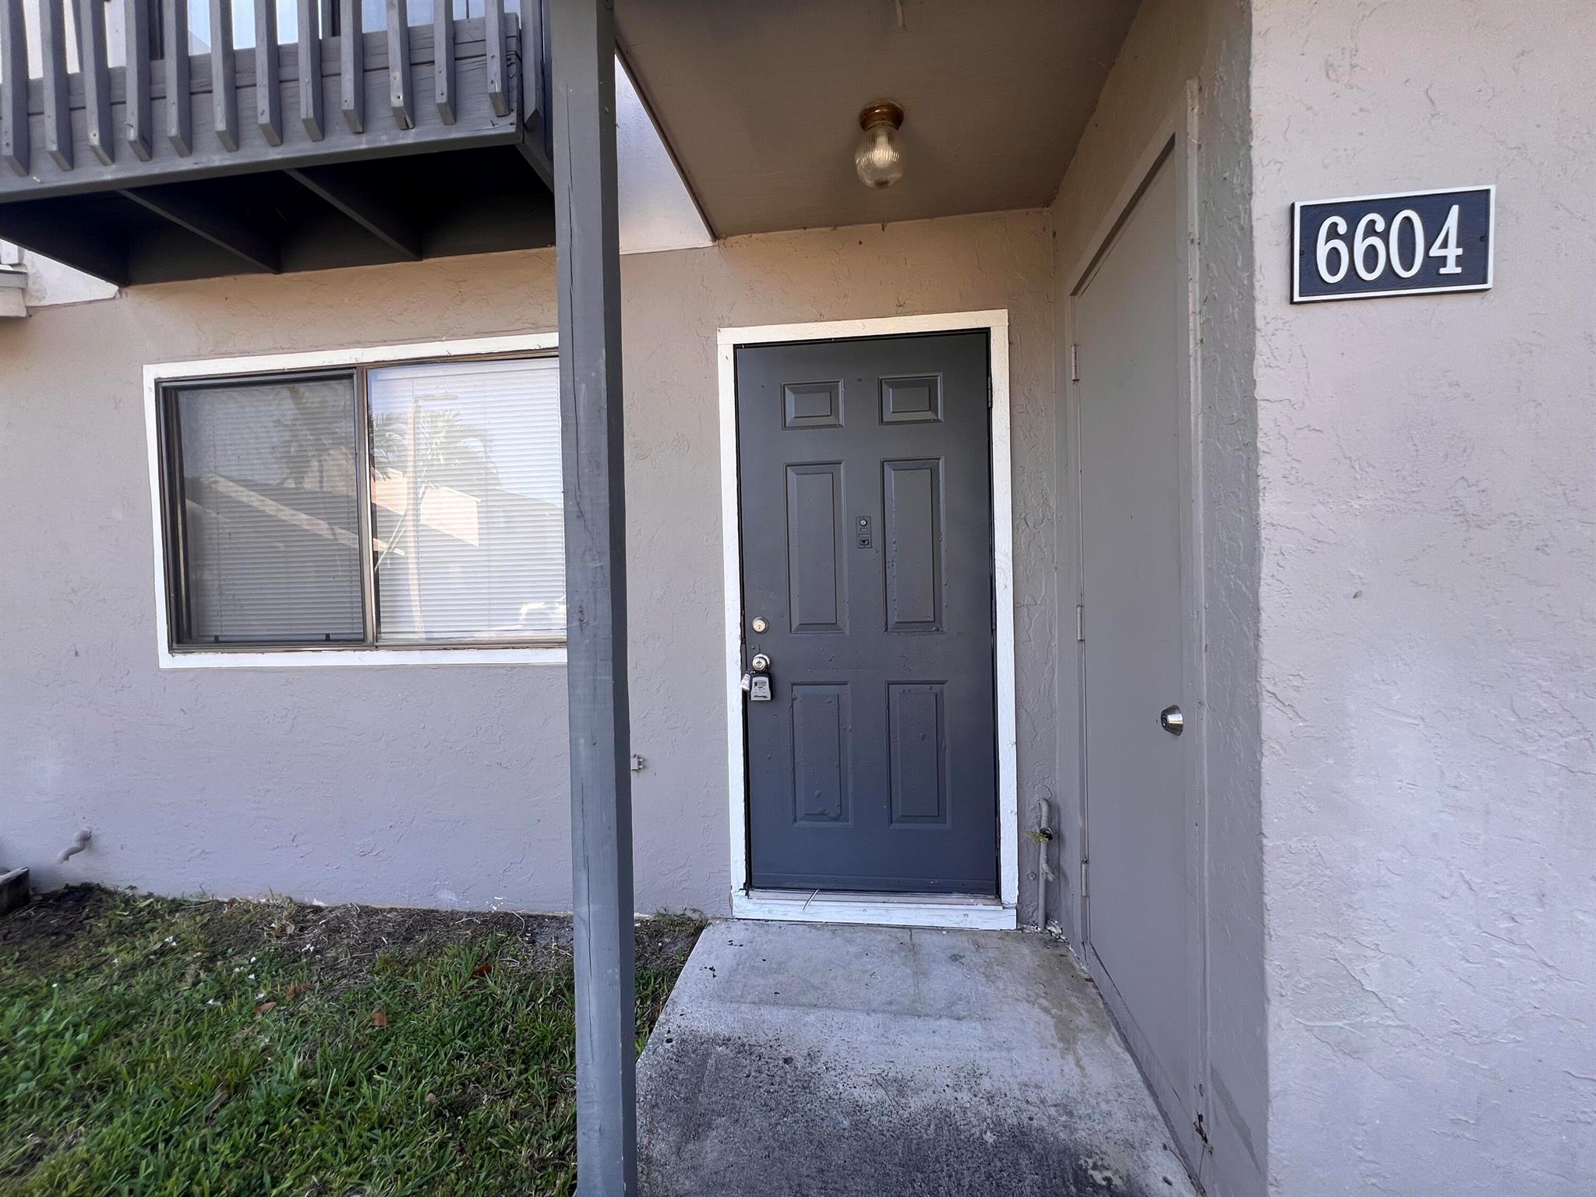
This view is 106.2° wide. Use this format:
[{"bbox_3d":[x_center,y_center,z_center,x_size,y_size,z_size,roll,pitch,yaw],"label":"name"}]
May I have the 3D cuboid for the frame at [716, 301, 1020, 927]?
[{"bbox_3d":[0.252,0.093,2.254,1.048,2.221,0.100,-1,1,7],"label":"frame"}]

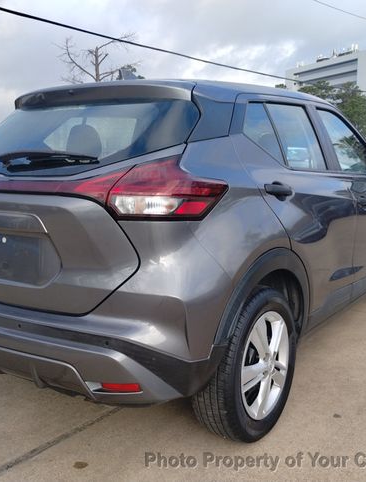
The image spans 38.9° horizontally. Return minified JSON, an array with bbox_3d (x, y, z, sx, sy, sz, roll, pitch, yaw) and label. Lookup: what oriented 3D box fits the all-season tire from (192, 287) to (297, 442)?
[{"bbox_3d":[0.280,0.506,2.228,0.210,0.652,0.652,5,11,35],"label":"all-season tire"}]

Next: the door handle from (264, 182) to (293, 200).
[{"bbox_3d":[0.397,-0.208,2.150,0.055,0.068,0.240,5,11,35],"label":"door handle"}]

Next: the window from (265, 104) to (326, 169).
[{"bbox_3d":[0.578,-0.513,2.585,0.050,0.345,0.540,-17,-2,36],"label":"window"}]

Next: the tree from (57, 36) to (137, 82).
[{"bbox_3d":[-6.833,-10.708,40.296,7.000,11.534,7.000,-2,9,-9],"label":"tree"}]

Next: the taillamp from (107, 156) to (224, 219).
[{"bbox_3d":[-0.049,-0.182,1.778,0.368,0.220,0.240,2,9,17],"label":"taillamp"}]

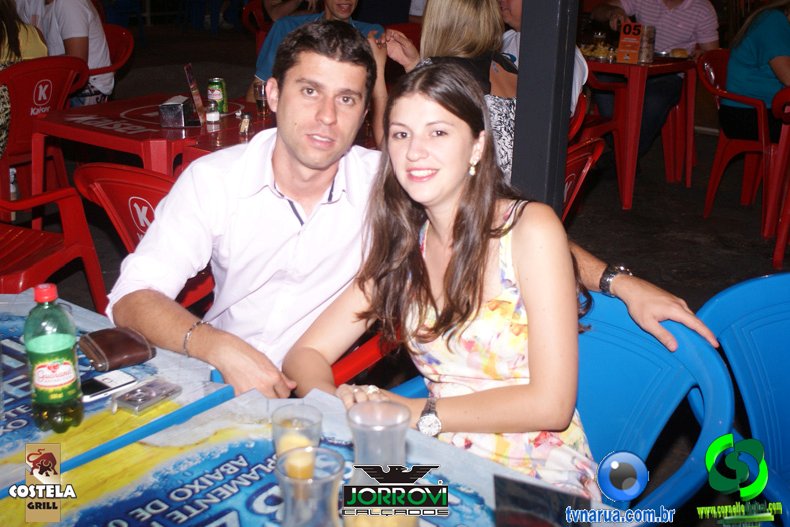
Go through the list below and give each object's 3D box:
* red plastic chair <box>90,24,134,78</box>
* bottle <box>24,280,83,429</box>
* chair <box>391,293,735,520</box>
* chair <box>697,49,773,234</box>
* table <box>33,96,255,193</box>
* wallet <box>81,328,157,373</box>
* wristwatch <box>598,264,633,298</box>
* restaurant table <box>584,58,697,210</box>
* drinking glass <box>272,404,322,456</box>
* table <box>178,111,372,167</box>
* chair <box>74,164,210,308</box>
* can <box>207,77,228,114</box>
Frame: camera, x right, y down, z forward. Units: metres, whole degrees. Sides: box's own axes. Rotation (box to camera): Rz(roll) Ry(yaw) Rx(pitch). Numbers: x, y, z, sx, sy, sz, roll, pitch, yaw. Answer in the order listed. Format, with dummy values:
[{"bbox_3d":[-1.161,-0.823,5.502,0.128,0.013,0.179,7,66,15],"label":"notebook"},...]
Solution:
[{"bbox_3d":[-1.744,-0.859,5.328,0.560,0.800,0.550,18,26,40],"label":"red plastic chair"},{"bbox_3d":[-0.462,0.125,1.328,0.068,0.203,0.068,-2,20,-8],"label":"bottle"},{"bbox_3d":[0.234,0.489,1.647,0.550,0.800,0.560,17,25,37],"label":"chair"},{"bbox_3d":[1.762,-0.606,4.799,0.560,0.800,0.550,-14,24,-36],"label":"chair"},{"bbox_3d":[-0.811,-0.193,3.605,0.700,0.720,0.700,14,23,32],"label":"table"},{"bbox_3d":[-0.447,0.131,1.579,0.098,0.027,0.102,-15,25,-38],"label":"wallet"},{"bbox_3d":[0.350,0.028,1.560,0.036,0.052,0.060,36,2,31],"label":"wristwatch"},{"bbox_3d":[1.213,-0.770,5.357,0.700,0.720,0.700,-17,26,-41],"label":"restaurant table"},{"bbox_3d":[-0.118,0.229,1.216,0.062,0.095,0.062,1,19,0],"label":"drinking glass"},{"bbox_3d":[-0.220,-0.046,3.242,0.700,0.720,0.700,14,23,31],"label":"table"},{"bbox_3d":[-0.514,0.067,2.761,0.560,0.800,0.550,13,22,29],"label":"chair"},{"bbox_3d":[-0.621,-0.588,3.450,0.066,0.122,0.066,-1,19,-5],"label":"can"}]

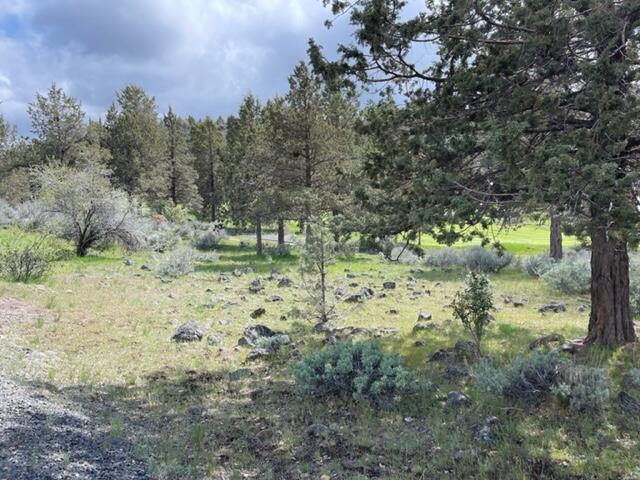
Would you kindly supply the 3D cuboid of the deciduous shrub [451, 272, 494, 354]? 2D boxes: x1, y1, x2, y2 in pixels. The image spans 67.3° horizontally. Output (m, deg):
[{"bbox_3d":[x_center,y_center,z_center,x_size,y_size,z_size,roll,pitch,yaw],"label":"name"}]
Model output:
[{"bbox_3d":[1.809,0.862,5.713,0.498,1.004,0.449,1,3,18],"label":"deciduous shrub"}]

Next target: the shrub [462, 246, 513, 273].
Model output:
[{"bbox_3d":[4.809,0.560,13.800,1.420,0.730,1.200,0,3,0],"label":"shrub"}]

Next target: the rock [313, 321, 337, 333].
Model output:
[{"bbox_3d":[0.061,1.165,6.481,0.324,0.133,0.259,0,3,0],"label":"rock"}]

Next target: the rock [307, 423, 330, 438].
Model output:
[{"bbox_3d":[-0.011,1.363,3.441,0.172,0.085,0.137,0,3,0],"label":"rock"}]

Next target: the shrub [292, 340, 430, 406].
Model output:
[{"bbox_3d":[0.388,1.250,4.500,1.220,0.520,0.950,0,3,0],"label":"shrub"}]

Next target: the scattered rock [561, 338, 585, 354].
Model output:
[{"bbox_3d":[3.020,1.274,5.750,0.280,0.170,0.240,0,3,0],"label":"scattered rock"}]

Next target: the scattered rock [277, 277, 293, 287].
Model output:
[{"bbox_3d":[-0.845,0.988,11.451,0.380,0.229,0.304,0,3,-4],"label":"scattered rock"}]

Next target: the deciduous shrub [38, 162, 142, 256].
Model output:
[{"bbox_3d":[-9.150,-1.190,19.000,4.111,3.519,3.700,0,3,0],"label":"deciduous shrub"}]

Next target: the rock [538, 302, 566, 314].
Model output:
[{"bbox_3d":[3.975,1.170,8.224,0.431,0.177,0.345,1,3,26],"label":"rock"}]

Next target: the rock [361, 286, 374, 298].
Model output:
[{"bbox_3d":[0.965,1.066,9.763,0.283,0.237,0.226,0,3,6],"label":"rock"}]

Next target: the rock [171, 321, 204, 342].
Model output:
[{"bbox_3d":[-1.737,1.199,6.300,0.430,0.260,0.360,0,3,0],"label":"rock"}]

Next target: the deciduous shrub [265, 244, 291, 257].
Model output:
[{"bbox_3d":[-1.680,0.412,19.000,1.028,0.439,0.925,0,3,0],"label":"deciduous shrub"}]

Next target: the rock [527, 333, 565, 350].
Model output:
[{"bbox_3d":[2.804,1.256,5.950,0.430,0.200,0.320,0,3,0],"label":"rock"}]

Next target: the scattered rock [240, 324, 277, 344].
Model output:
[{"bbox_3d":[-0.757,1.162,5.920,0.443,0.204,0.355,0,3,0],"label":"scattered rock"}]

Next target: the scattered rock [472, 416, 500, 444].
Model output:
[{"bbox_3d":[1.163,1.329,3.358,0.196,0.162,0.166,0,3,0],"label":"scattered rock"}]

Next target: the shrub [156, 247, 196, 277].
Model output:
[{"bbox_3d":[-3.821,0.572,12.800,1.050,0.780,0.950,0,3,0],"label":"shrub"}]

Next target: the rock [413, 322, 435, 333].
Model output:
[{"bbox_3d":[1.492,1.261,6.933,0.310,0.119,0.248,1,3,12],"label":"rock"}]

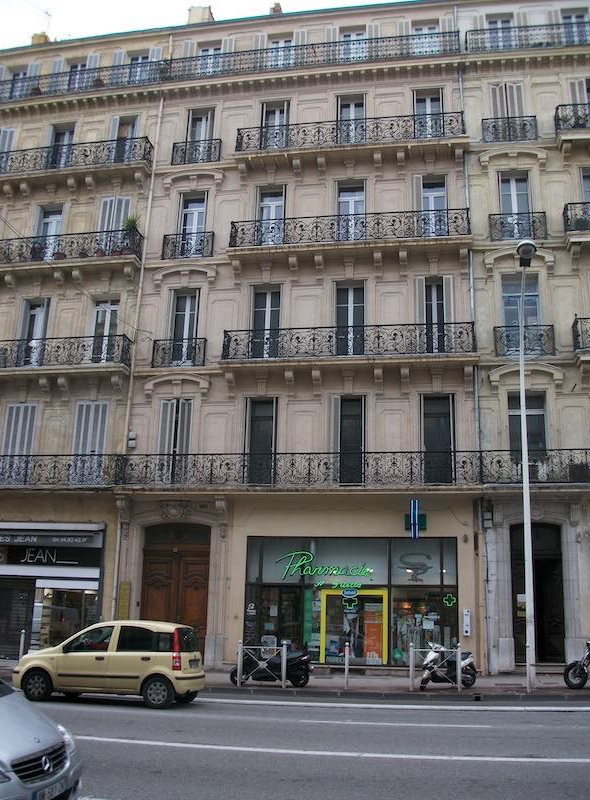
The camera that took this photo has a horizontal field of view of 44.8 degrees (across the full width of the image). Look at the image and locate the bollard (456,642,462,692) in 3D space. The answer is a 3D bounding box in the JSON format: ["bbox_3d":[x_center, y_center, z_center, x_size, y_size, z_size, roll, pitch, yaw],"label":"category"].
[{"bbox_3d":[3.383,5.535,14.796,0.100,1.000,0.100,-1,-16,9],"label":"bollard"}]

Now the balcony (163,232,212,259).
[{"bbox_3d":[-3.223,-4.619,21.884,1.550,0.830,0.300,-1,-16,9],"label":"balcony"}]

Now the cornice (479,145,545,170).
[{"bbox_3d":[6.753,-7.546,22.304,2.035,0.670,0.300,-1,-16,9],"label":"cornice"}]

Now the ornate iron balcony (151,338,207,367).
[{"bbox_3d":[-3.335,-1.313,20.982,1.570,0.830,0.300,-1,-16,9],"label":"ornate iron balcony"}]

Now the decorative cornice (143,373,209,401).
[{"bbox_3d":[-3.394,-0.446,20.865,1.939,0.659,0.270,-1,-15,10],"label":"decorative cornice"}]

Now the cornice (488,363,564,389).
[{"bbox_3d":[6.177,-0.657,19.198,2.000,0.720,0.320,-1,-16,9],"label":"cornice"}]

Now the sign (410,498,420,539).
[{"bbox_3d":[3.020,3.000,18.058,0.230,1.020,0.800,-1,-16,9],"label":"sign"}]

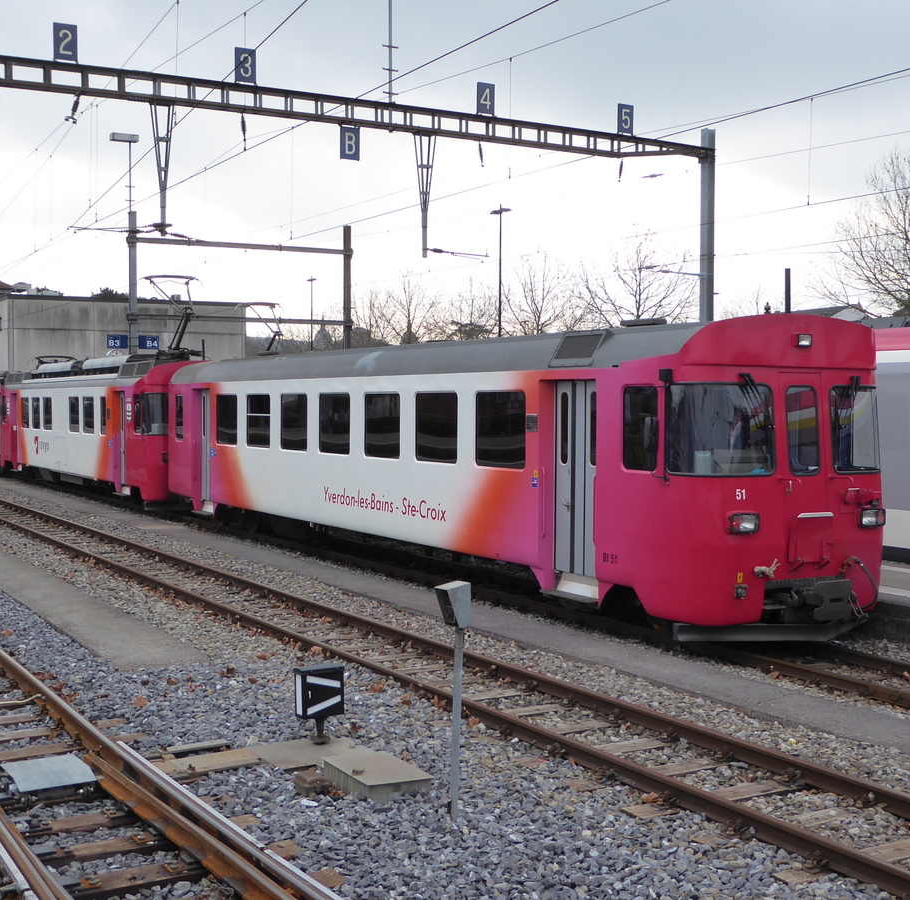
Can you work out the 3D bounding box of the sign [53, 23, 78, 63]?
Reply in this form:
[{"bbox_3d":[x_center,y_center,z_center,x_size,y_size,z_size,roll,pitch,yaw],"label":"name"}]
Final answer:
[{"bbox_3d":[-7.175,-7.486,24.854,0.430,0.670,0.040,-1,2,-29],"label":"sign"}]

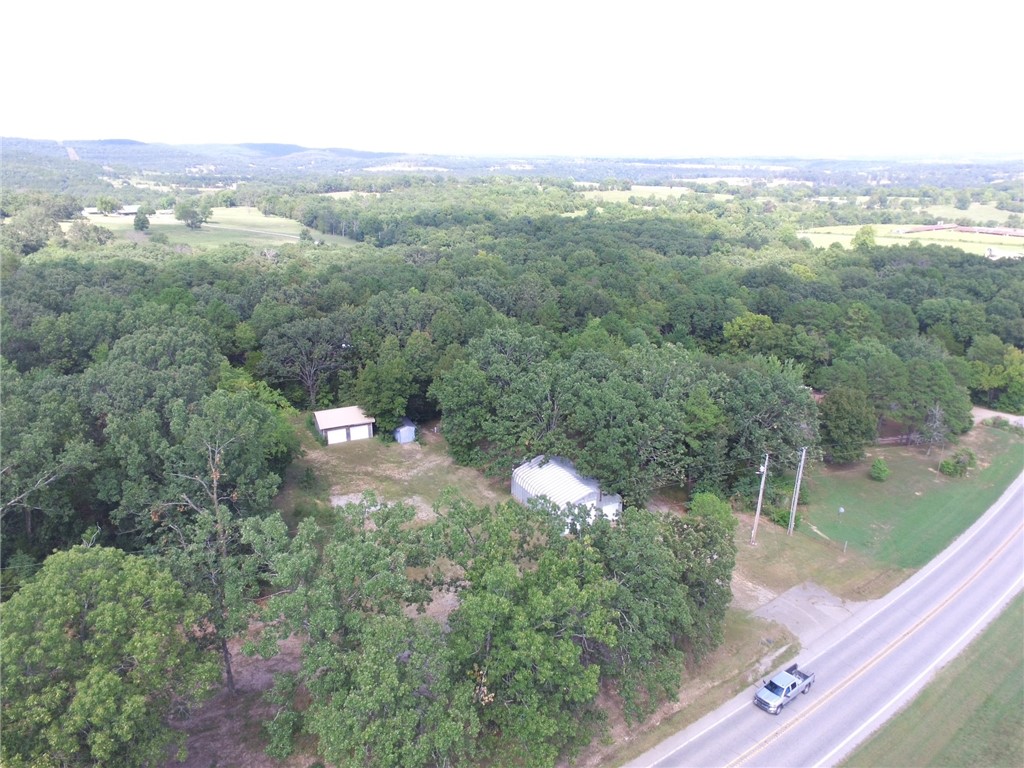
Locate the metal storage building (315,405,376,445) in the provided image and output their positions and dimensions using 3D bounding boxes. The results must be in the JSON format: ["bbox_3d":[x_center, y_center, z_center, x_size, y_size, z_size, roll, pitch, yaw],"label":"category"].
[{"bbox_3d":[-28.737,6.931,101.368,8.700,3.250,7.800,-8,23,-22],"label":"metal storage building"}]

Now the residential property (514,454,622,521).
[{"bbox_3d":[7.123,14.516,80.332,9.300,5.000,12.200,-12,24,-30],"label":"residential property"}]

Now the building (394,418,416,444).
[{"bbox_3d":[-17.946,7.730,99.911,2.750,3.050,3.600,-7,22,-20],"label":"building"}]

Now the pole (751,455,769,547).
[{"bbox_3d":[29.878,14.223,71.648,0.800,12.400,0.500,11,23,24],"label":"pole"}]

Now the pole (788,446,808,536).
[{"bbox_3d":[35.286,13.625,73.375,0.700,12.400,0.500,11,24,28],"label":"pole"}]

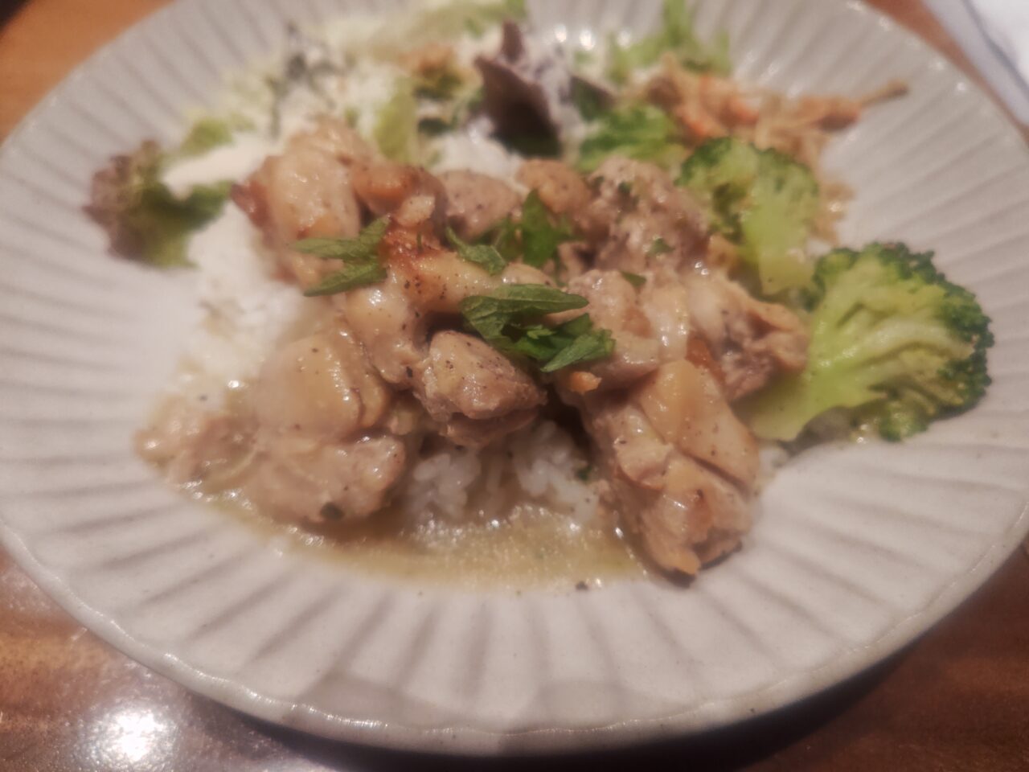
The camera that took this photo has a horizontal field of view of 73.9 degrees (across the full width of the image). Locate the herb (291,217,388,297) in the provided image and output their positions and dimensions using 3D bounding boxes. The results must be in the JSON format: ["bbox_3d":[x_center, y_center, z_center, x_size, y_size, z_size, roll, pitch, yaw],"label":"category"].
[{"bbox_3d":[-0.035,-0.025,0.137,0.020,0.007,0.017,0,56,1],"label":"herb"}]

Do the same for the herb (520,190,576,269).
[{"bbox_3d":[0.007,-0.033,0.145,0.011,0.009,0.015,0,56,1],"label":"herb"}]

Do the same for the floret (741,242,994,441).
[{"bbox_3d":[0.070,-0.009,0.135,0.048,0.027,0.039,-23,59,-5],"label":"floret"}]

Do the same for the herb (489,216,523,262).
[{"bbox_3d":[-0.002,-0.031,0.143,0.007,0.006,0.009,0,56,1],"label":"herb"}]

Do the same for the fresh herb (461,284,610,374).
[{"bbox_3d":[0.004,-0.010,0.123,0.027,0.009,0.015,0,56,1],"label":"fresh herb"}]

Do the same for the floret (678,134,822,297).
[{"bbox_3d":[0.054,-0.039,0.156,0.031,0.024,0.039,-9,67,-5],"label":"floret"}]

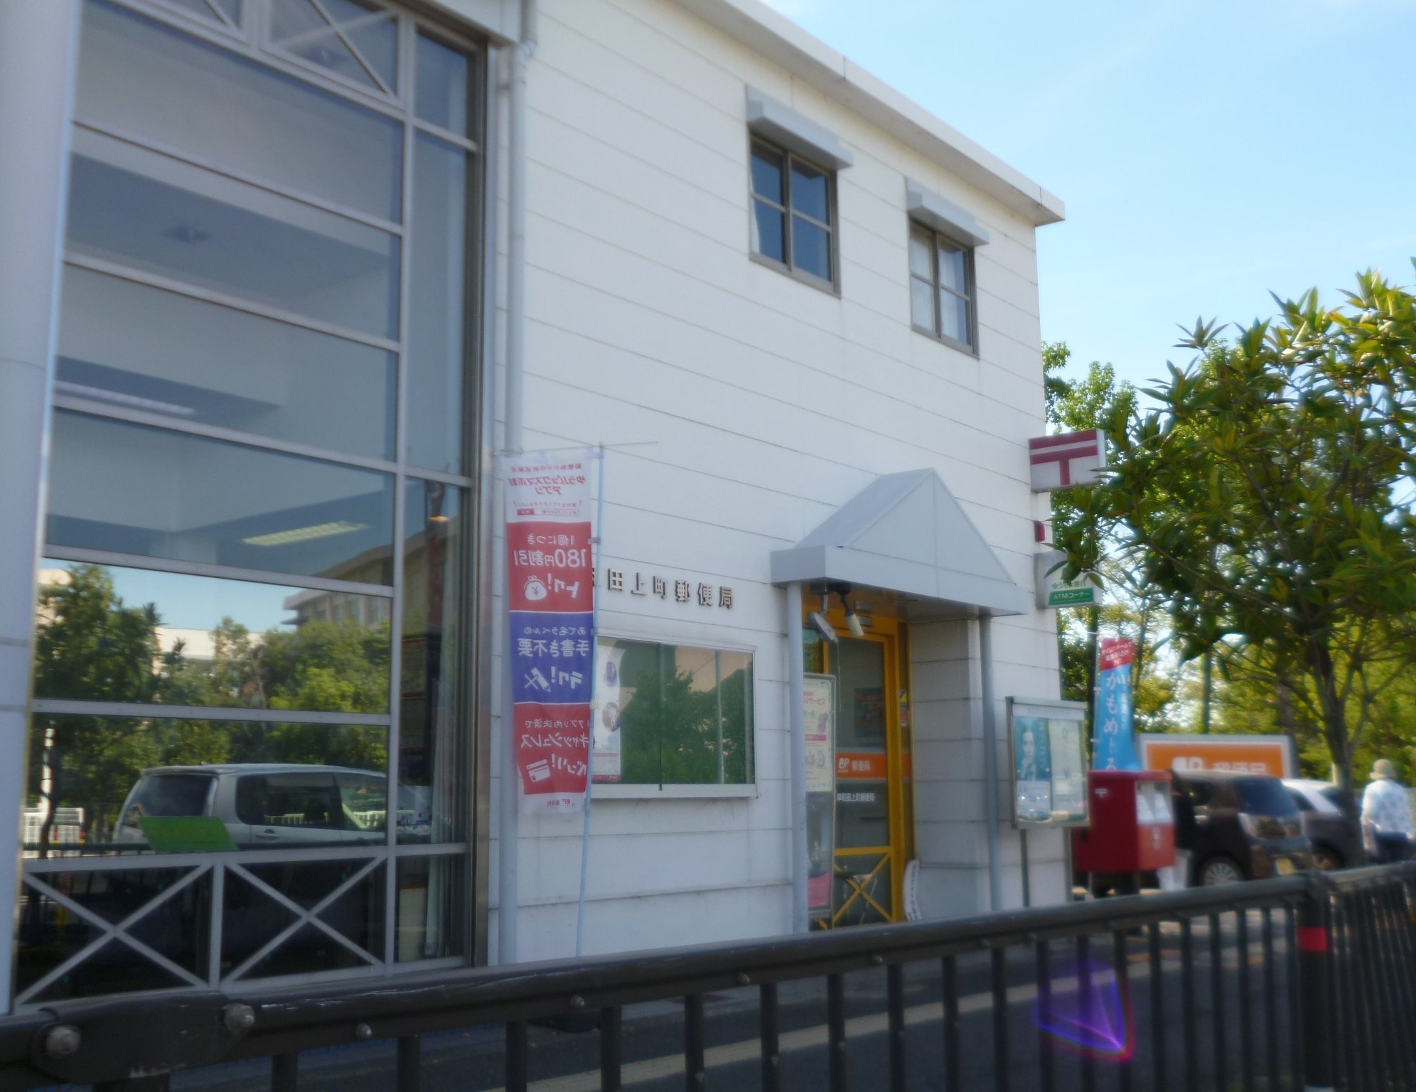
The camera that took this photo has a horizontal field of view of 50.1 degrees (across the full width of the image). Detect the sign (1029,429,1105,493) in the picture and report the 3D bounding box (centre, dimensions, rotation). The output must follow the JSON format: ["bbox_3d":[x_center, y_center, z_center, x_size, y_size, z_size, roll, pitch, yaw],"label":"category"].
[{"bbox_3d":[3.635,-0.845,15.267,0.730,0.540,0.180,-9,-13,38],"label":"sign"}]

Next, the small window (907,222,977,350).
[{"bbox_3d":[2.232,-2.460,14.524,0.100,1.136,1.210,-9,-13,38],"label":"small window"}]

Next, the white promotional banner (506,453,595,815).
[{"bbox_3d":[-0.793,0.444,7.623,0.460,1.800,0.070,-2,-10,3],"label":"white promotional banner"}]

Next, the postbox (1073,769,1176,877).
[{"bbox_3d":[3.516,2.320,12.758,0.549,0.829,0.752,-9,-13,38],"label":"postbox"}]

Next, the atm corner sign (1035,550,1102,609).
[{"bbox_3d":[3.591,0.337,15.054,0.640,0.550,0.170,-9,-13,38],"label":"atm corner sign"}]

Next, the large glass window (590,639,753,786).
[{"bbox_3d":[-0.289,1.166,10.500,0.100,1.013,2.030,-9,-13,38],"label":"large glass window"}]

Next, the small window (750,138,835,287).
[{"bbox_3d":[0.703,-2.760,12.660,0.100,1.136,1.210,-9,-13,38],"label":"small window"}]

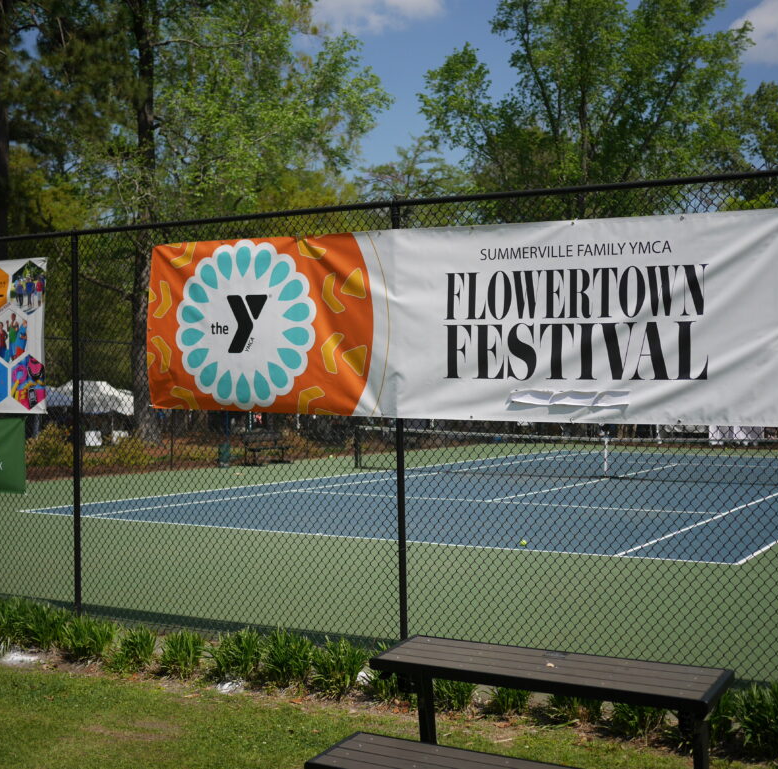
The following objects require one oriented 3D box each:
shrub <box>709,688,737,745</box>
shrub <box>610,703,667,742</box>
[{"bbox_3d":[1.840,1.847,6.638,0.270,0.310,0.270,0,0,29],"label":"shrub"},{"bbox_3d":[1.335,1.723,6.331,0.320,0.320,0.330,0,0,28],"label":"shrub"}]

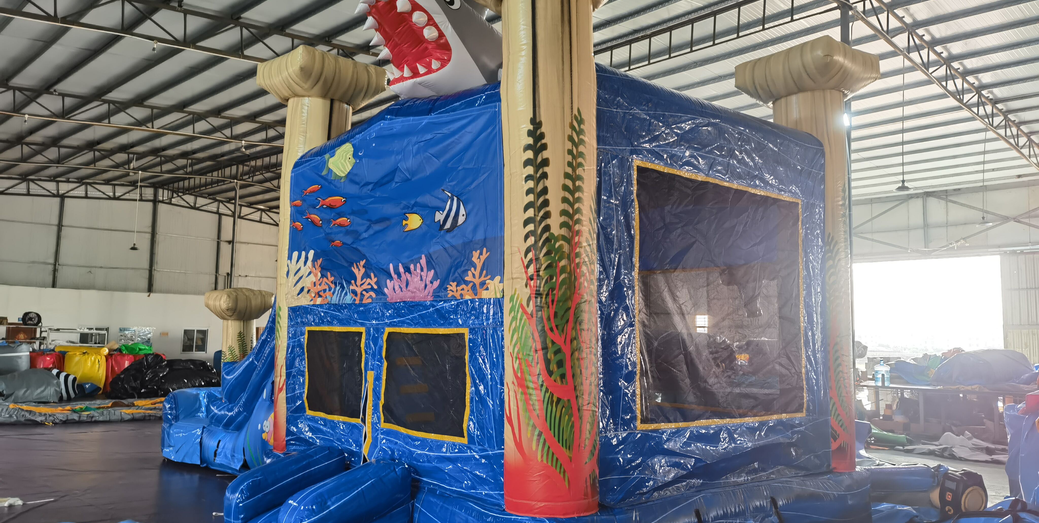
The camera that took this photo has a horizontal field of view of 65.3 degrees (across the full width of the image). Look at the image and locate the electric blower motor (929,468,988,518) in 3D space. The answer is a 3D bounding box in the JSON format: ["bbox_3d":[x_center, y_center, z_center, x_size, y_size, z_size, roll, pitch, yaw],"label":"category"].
[{"bbox_3d":[3.945,2.111,7.272,0.310,0.440,0.400,1,-6,-6],"label":"electric blower motor"}]

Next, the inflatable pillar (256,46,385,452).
[{"bbox_3d":[-1.979,-0.038,7.847,0.923,3.735,0.923,5,-8,-41],"label":"inflatable pillar"}]

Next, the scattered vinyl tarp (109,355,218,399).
[{"bbox_3d":[-10.059,3.276,23.083,3.100,1.250,1.700,4,-7,-30],"label":"scattered vinyl tarp"}]

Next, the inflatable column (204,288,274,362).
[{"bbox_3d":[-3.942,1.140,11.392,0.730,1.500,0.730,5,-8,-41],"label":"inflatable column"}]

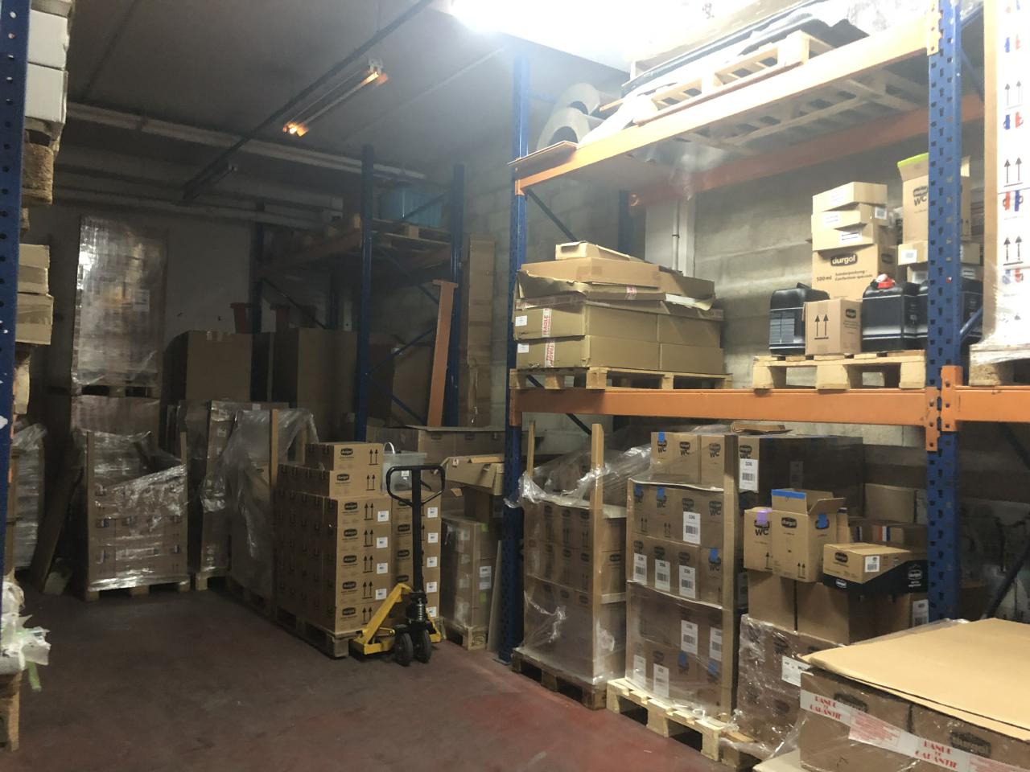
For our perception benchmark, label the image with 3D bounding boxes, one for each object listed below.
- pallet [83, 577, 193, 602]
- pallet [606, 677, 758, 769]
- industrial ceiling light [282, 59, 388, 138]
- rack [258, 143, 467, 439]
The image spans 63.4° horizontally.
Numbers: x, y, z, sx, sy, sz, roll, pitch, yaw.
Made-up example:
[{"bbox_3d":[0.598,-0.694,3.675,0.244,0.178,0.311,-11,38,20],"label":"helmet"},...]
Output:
[{"bbox_3d":[-3.486,1.689,7.455,0.800,0.145,1.200,2,-2,-35],"label":"pallet"},{"bbox_3d":[1.235,1.725,4.617,1.200,0.145,0.810,2,-2,-35],"label":"pallet"},{"bbox_3d":[-1.297,-1.996,5.883,0.180,0.130,1.530,2,-2,-35],"label":"industrial ceiling light"},{"bbox_3d":[-1.771,-0.131,8.694,1.070,3.920,2.950,2,-2,-35],"label":"rack"}]

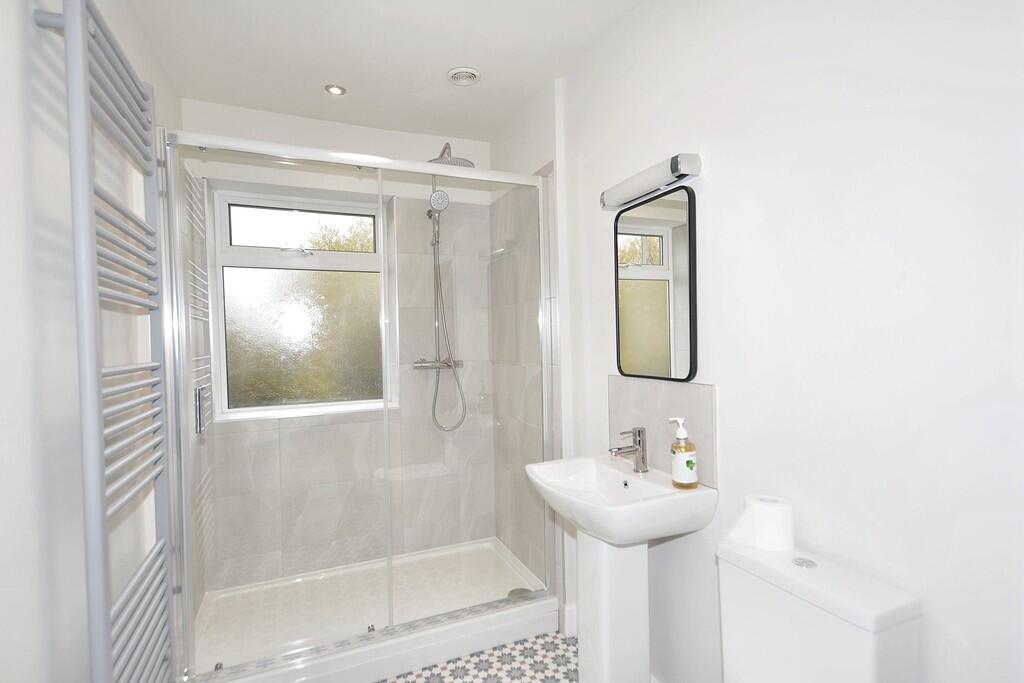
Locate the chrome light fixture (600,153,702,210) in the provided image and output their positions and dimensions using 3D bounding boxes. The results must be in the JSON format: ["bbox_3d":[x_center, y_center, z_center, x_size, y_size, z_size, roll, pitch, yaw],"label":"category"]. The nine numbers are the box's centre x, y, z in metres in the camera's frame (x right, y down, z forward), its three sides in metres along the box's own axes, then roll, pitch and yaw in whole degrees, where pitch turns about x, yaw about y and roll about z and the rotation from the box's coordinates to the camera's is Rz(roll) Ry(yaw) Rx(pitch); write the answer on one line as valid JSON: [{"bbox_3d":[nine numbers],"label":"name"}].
[{"bbox_3d":[0.427,-0.495,1.362,0.088,0.064,0.360,-2,1,-25],"label":"chrome light fixture"}]

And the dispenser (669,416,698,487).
[{"bbox_3d":[0.496,0.322,1.241,0.083,0.200,0.071,-2,1,-15],"label":"dispenser"}]

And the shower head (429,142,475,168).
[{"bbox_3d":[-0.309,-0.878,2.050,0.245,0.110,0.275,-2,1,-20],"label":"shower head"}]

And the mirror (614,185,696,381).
[{"bbox_3d":[0.457,-0.169,1.393,0.026,0.585,0.345,-2,1,-25],"label":"mirror"}]

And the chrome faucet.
[{"bbox_3d":[0.384,0.362,1.400,0.145,0.143,0.046,-2,1,-25],"label":"chrome faucet"}]

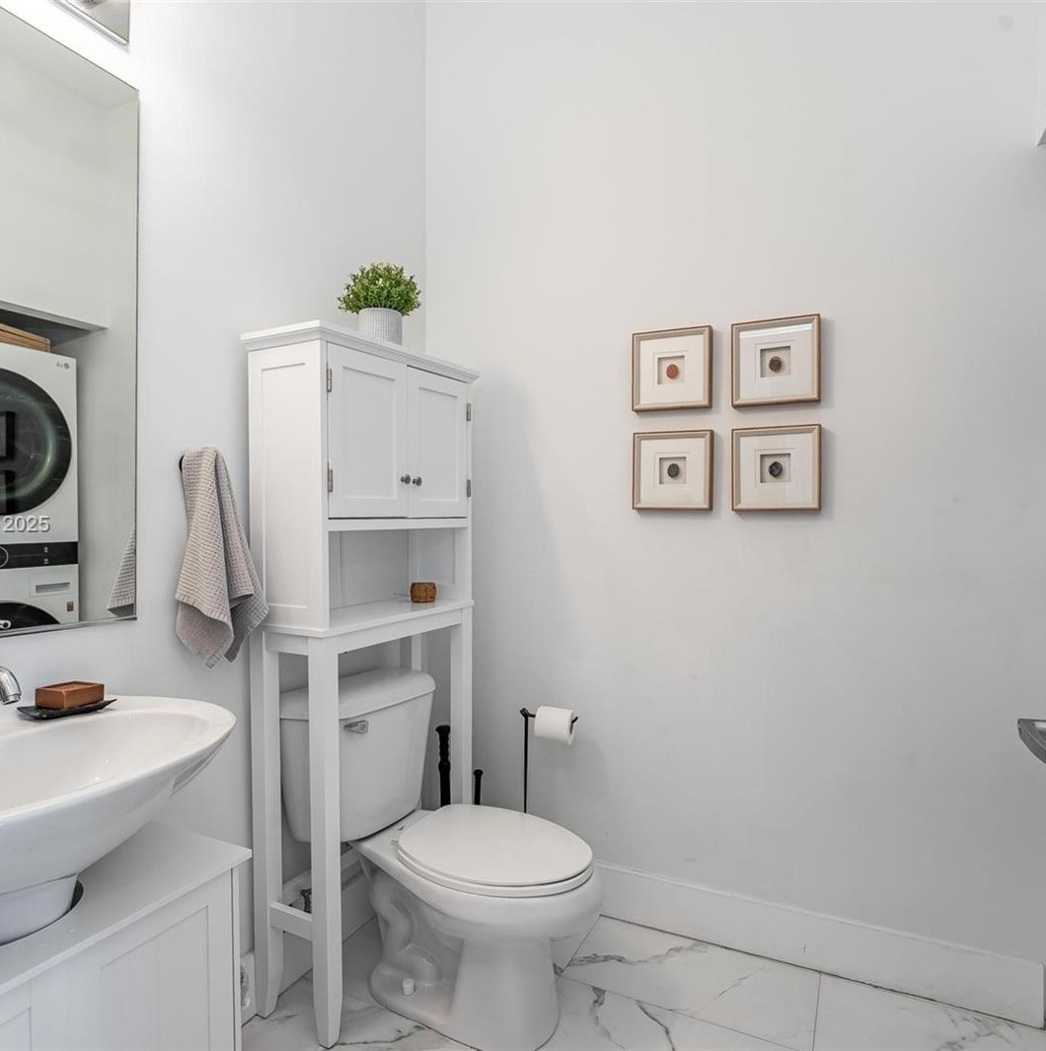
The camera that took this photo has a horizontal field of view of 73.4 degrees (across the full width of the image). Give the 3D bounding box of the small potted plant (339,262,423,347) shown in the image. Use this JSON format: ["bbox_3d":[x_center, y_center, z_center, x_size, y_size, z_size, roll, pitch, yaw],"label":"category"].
[{"bbox_3d":[-0.369,-0.561,1.826,0.210,0.240,0.210,0,0,0],"label":"small potted plant"}]

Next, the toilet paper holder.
[{"bbox_3d":[0.059,0.827,1.969,0.200,0.622,0.145,0,0,26],"label":"toilet paper holder"}]

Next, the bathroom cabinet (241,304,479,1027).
[{"bbox_3d":[-0.385,0.351,1.848,0.248,1.580,0.655,0,0,26],"label":"bathroom cabinet"}]

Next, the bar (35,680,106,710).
[{"bbox_3d":[-0.764,0.286,1.185,0.073,0.028,0.069,0,1,23],"label":"bar"}]

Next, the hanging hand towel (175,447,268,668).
[{"bbox_3d":[-0.640,0.067,1.451,0.180,0.430,0.140,0,0,26],"label":"hanging hand towel"}]

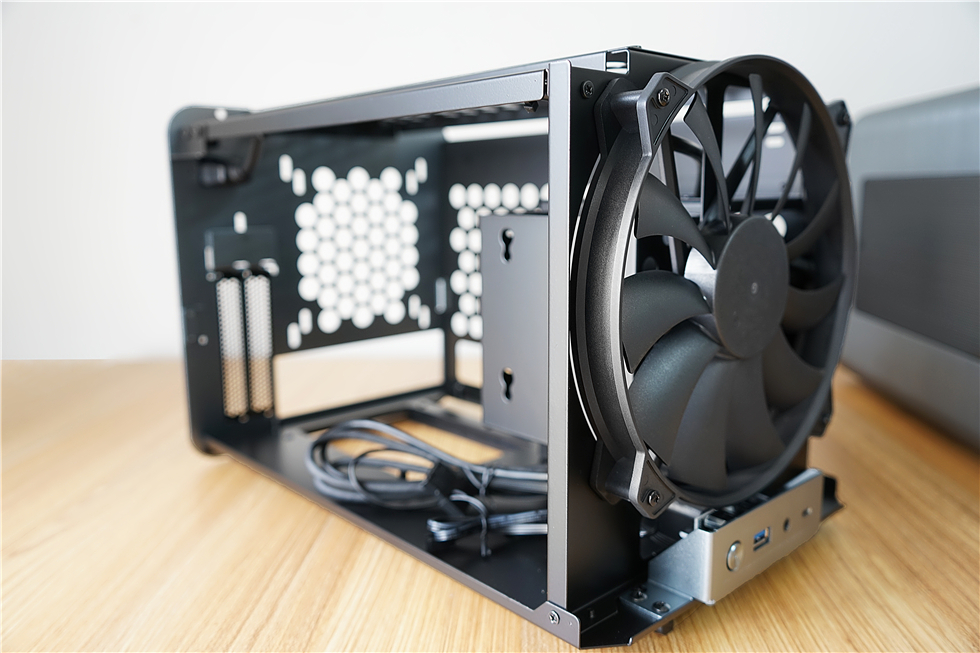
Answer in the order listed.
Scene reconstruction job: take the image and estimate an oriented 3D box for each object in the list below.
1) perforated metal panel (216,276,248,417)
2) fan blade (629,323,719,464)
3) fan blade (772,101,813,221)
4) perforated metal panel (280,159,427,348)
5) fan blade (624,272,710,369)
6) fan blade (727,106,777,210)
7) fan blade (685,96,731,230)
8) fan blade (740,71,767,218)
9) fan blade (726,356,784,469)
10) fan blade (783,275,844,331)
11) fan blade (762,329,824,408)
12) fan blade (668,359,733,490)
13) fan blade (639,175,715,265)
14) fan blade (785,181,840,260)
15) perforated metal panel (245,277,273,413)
[{"bbox_3d":[-0.183,0.016,0.543,0.016,0.099,0.003,-9,13,-42],"label":"perforated metal panel"},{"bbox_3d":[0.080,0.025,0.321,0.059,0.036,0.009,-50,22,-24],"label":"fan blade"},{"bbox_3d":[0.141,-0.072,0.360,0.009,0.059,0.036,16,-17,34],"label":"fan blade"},{"bbox_3d":[-0.103,-0.062,0.610,0.135,0.146,0.004,-9,13,-42],"label":"perforated metal panel"},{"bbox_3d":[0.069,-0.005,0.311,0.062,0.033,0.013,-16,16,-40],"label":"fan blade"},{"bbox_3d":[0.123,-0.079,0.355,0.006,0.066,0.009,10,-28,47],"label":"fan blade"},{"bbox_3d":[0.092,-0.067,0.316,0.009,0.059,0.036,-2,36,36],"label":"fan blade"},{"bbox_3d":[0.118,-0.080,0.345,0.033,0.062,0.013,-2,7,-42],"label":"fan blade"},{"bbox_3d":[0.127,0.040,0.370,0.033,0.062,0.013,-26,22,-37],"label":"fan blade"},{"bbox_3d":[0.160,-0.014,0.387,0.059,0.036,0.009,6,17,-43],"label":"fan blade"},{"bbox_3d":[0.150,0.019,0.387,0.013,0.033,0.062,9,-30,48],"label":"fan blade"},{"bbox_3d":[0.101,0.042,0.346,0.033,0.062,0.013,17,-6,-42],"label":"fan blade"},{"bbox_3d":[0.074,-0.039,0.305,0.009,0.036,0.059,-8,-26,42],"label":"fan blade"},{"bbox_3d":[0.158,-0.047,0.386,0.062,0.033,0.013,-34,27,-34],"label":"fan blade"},{"bbox_3d":[-0.168,0.013,0.557,0.016,0.099,0.003,-9,13,-42],"label":"perforated metal panel"}]

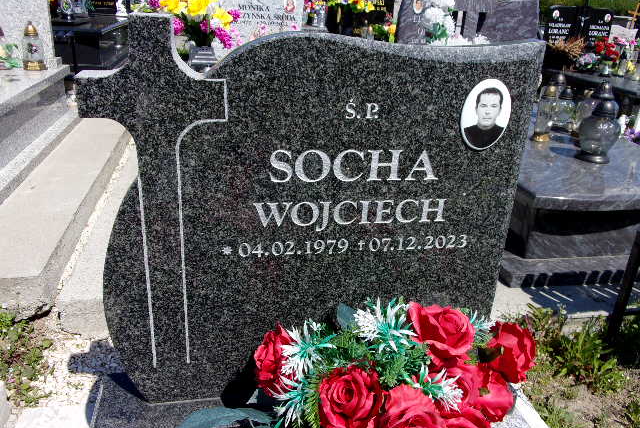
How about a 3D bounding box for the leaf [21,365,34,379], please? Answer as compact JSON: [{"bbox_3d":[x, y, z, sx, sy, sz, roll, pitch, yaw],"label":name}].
[{"bbox_3d":[-0.858,0.462,1.518,0.045,0.015,0.052,-2,23,-12],"label":"leaf"}]

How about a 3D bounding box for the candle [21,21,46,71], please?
[{"bbox_3d":[-1.819,-1.071,3.292,0.115,0.303,0.115,-2,23,-12],"label":"candle"}]

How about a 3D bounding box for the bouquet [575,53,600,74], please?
[{"bbox_3d":[3.108,-1.763,6.026,0.260,0.200,0.240,-2,23,-12],"label":"bouquet"}]

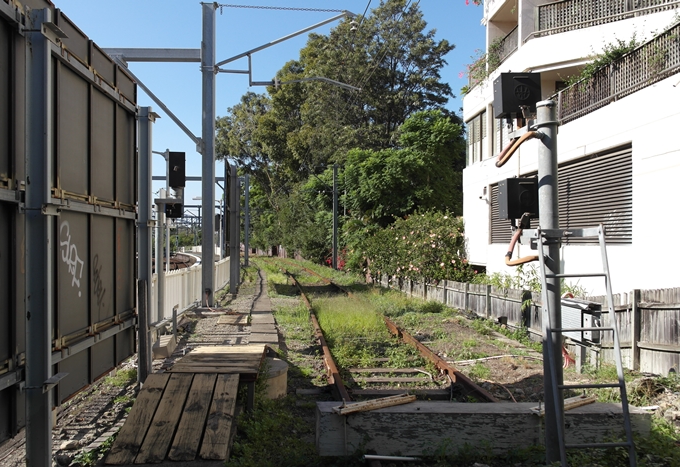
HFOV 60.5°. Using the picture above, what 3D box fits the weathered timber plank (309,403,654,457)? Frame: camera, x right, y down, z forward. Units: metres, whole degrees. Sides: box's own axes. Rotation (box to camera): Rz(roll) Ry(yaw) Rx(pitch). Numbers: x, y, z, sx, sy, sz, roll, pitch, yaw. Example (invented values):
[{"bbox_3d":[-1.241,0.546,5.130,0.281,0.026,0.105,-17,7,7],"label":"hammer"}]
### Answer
[{"bbox_3d":[1.128,1.540,4.610,2.560,0.325,0.280,1,0,-2],"label":"weathered timber plank"}]

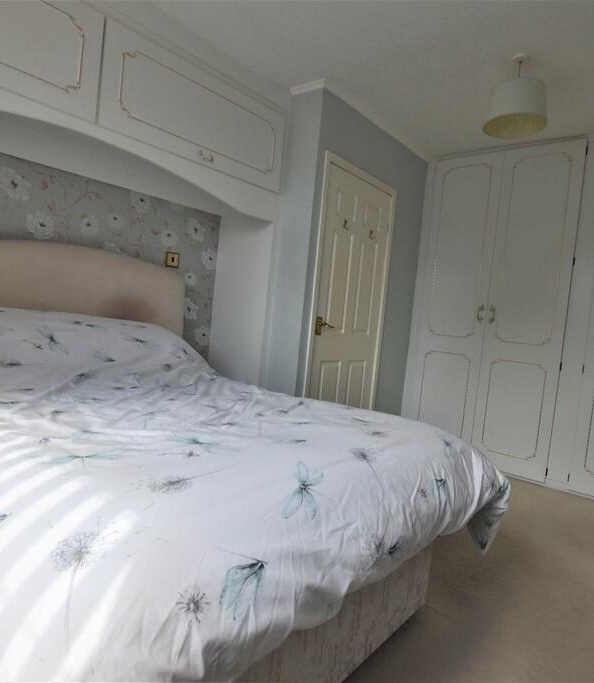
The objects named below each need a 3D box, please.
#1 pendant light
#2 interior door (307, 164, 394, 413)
[{"bbox_3d":[1.156,-1.302,2.232,0.300,0.357,0.300,8,4,43],"label":"pendant light"},{"bbox_3d":[0.380,-0.158,3.060,0.060,2.060,0.855,8,4,43],"label":"interior door"}]

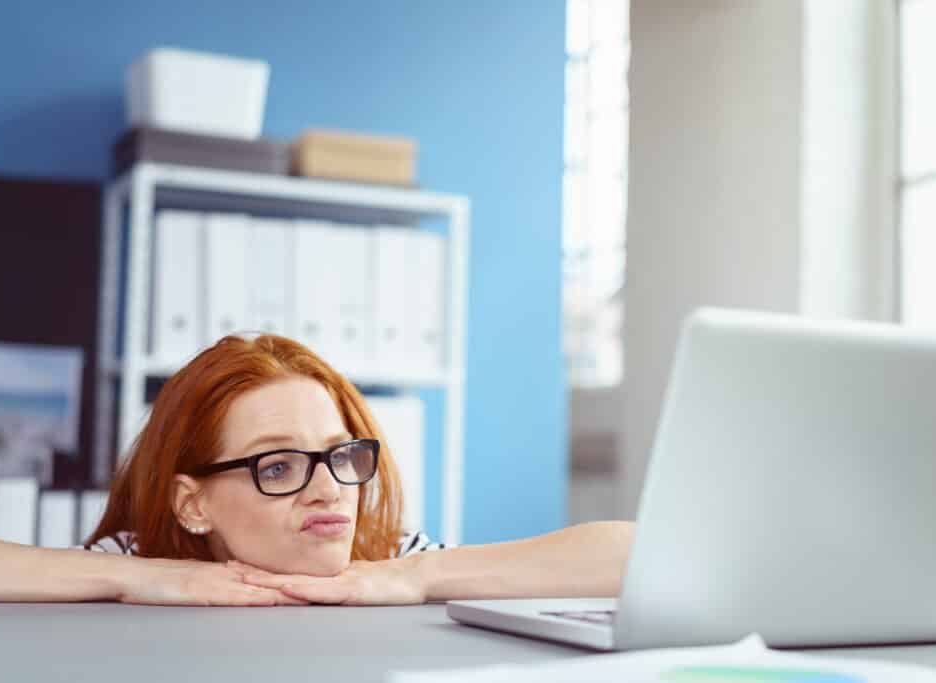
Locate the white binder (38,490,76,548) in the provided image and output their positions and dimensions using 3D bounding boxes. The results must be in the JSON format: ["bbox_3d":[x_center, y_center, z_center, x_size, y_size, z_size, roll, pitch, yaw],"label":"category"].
[{"bbox_3d":[-0.901,0.467,3.309,0.073,0.305,0.275,3,-5,-25],"label":"white binder"}]

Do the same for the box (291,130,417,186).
[{"bbox_3d":[-0.262,-0.395,3.556,0.257,0.121,0.171,3,-4,-19],"label":"box"}]

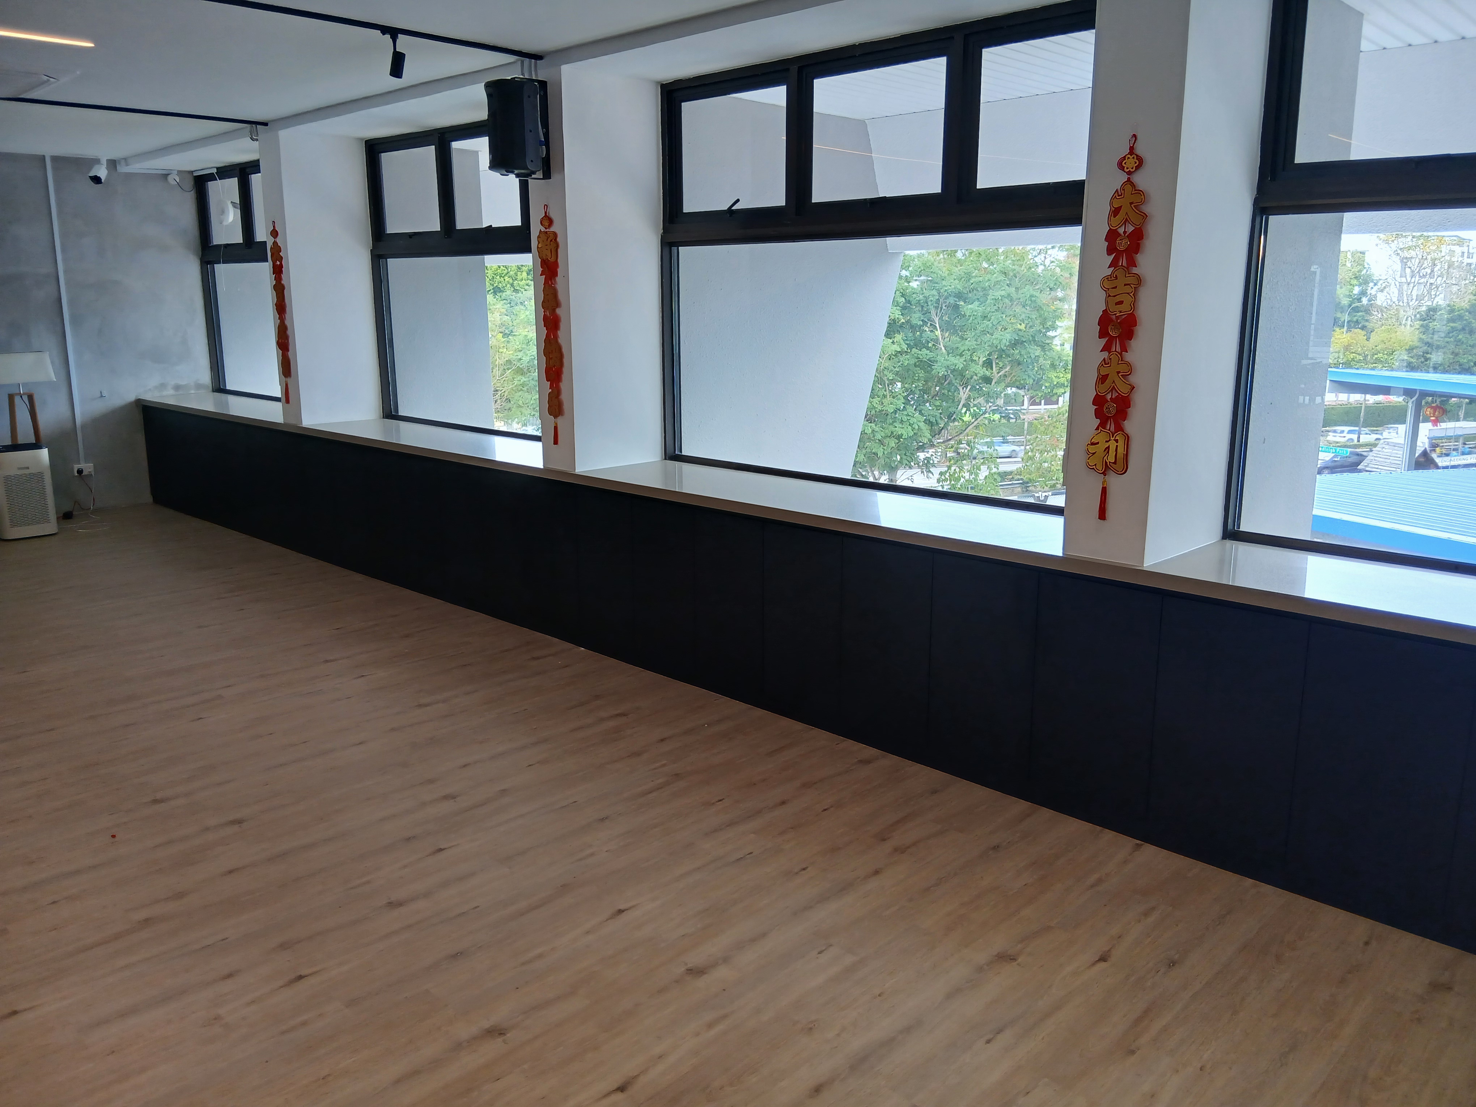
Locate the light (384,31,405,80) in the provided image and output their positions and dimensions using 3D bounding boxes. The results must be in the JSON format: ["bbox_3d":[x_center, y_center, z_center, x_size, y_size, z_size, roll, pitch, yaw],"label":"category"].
[{"bbox_3d":[-1.336,-1.940,4.317,0.055,0.175,0.070,12,18,43],"label":"light"}]

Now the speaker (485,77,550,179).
[{"bbox_3d":[-0.951,-1.827,4.760,0.240,0.385,0.250,0,13,0],"label":"speaker"}]

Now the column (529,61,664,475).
[{"bbox_3d":[-0.653,-1.301,5.239,0.265,1.759,0.571,12,18,43],"label":"column"}]

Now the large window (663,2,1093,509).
[{"bbox_3d":[0.558,-1.143,4.548,2.457,1.759,0.110,12,18,43],"label":"large window"}]

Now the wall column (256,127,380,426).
[{"bbox_3d":[-2.661,-1.733,7.122,0.265,1.759,0.571,12,18,43],"label":"wall column"}]

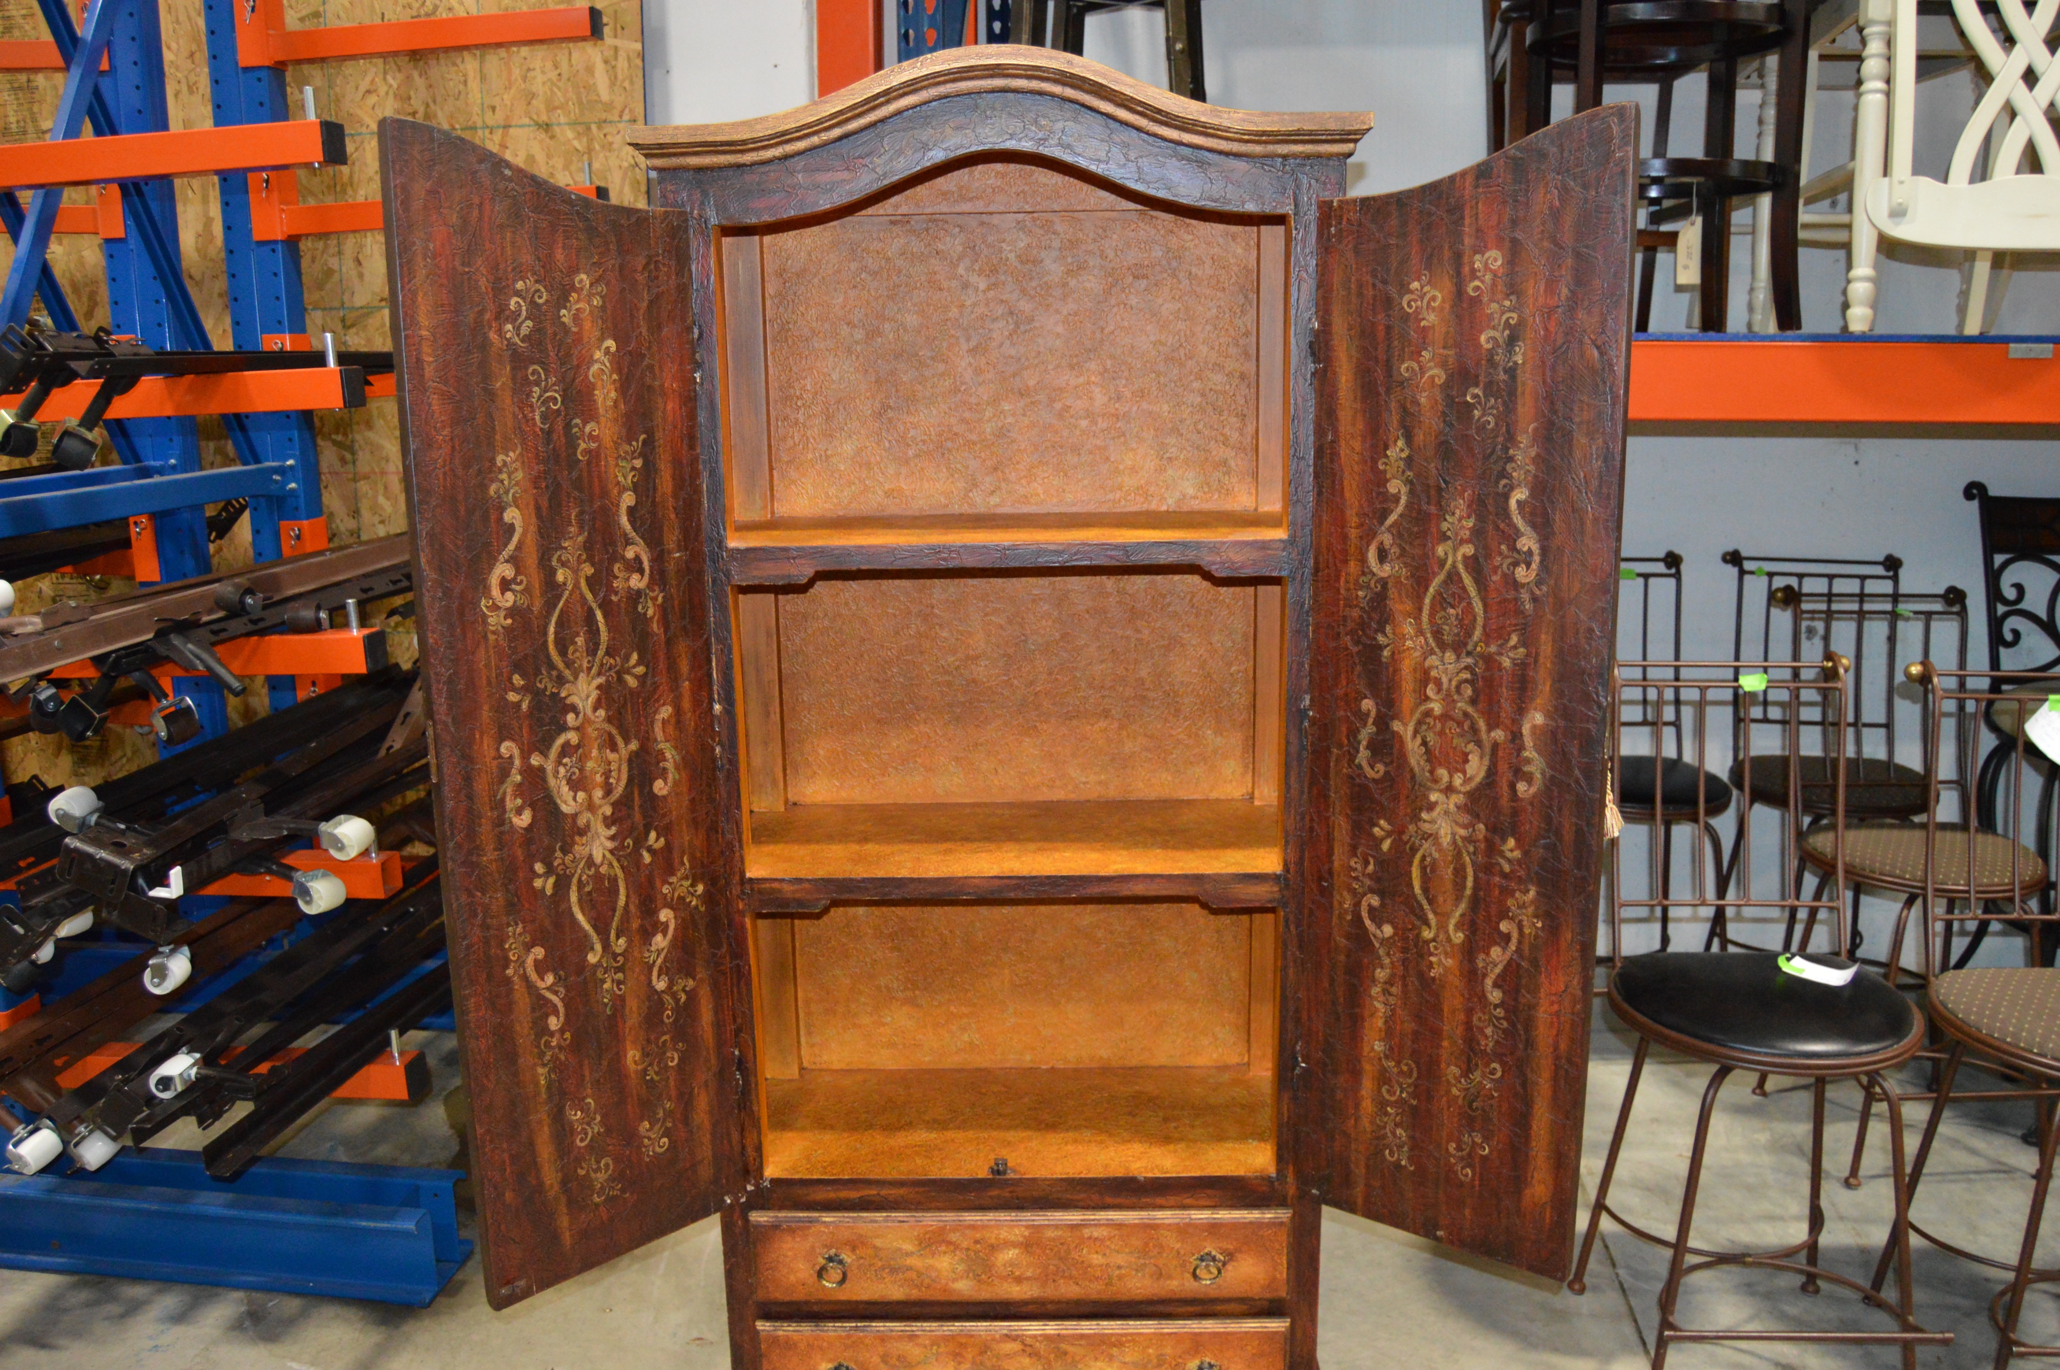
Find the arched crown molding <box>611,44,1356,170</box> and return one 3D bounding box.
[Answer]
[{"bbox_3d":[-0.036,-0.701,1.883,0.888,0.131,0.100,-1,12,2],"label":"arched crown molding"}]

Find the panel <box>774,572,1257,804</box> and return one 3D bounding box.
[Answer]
[{"bbox_3d":[-0.019,-0.006,2.381,0.727,0.381,0.025,-1,12,2],"label":"panel"}]

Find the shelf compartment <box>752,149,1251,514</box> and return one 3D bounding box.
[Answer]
[{"bbox_3d":[-0.029,-0.456,2.078,0.738,0.488,0.344,-1,12,1],"label":"shelf compartment"}]

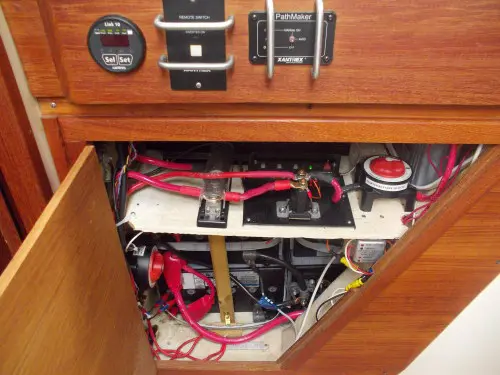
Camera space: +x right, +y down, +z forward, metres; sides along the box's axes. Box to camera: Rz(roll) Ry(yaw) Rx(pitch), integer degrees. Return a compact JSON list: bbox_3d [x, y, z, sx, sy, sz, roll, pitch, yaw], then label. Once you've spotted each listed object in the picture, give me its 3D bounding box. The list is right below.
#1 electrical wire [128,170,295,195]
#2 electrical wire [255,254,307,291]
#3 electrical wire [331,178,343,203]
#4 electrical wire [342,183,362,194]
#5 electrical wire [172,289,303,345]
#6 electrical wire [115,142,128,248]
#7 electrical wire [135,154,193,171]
[{"bbox_3d":[-0.076,-0.010,0.825,0.325,0.047,0.045,2,34,1],"label":"electrical wire"},{"bbox_3d":[0.080,0.213,1.060,0.130,0.055,0.110,2,34,1],"label":"electrical wire"},{"bbox_3d":[0.170,0.006,0.822,0.024,0.054,0.026,2,34,1],"label":"electrical wire"},{"bbox_3d":[0.205,0.002,0.840,0.040,0.020,0.025,2,34,1],"label":"electrical wire"},{"bbox_3d":[-0.022,0.277,0.900,0.280,0.110,0.085,2,34,1],"label":"electrical wire"},{"bbox_3d":[-0.233,0.020,0.764,0.028,0.225,0.032,7,30,-2],"label":"electrical wire"},{"bbox_3d":[-0.181,-0.052,0.875,0.121,0.030,0.040,2,34,1],"label":"electrical wire"}]

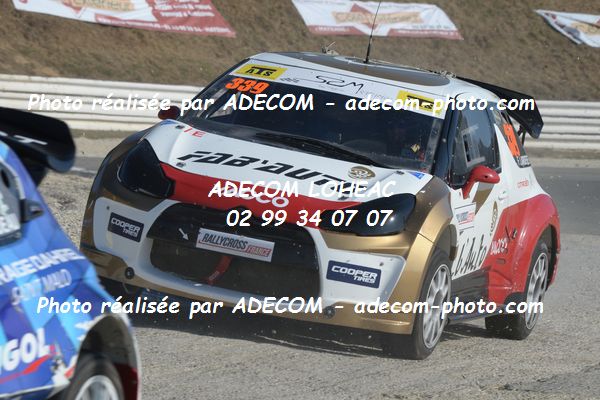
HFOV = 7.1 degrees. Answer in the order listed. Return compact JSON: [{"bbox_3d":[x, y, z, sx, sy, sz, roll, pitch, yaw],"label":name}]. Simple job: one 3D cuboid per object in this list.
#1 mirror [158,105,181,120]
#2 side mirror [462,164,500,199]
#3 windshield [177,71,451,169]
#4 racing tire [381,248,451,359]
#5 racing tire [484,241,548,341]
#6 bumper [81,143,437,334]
[{"bbox_3d":[-0.714,-0.474,26.575,0.170,0.160,0.120,11,4,15],"label":"mirror"},{"bbox_3d":[1.011,-0.095,27.000,0.190,0.195,0.125,11,4,15],"label":"side mirror"},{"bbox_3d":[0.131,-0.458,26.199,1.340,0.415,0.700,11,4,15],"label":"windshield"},{"bbox_3d":[0.600,0.534,25.496,0.230,0.630,0.630,11,4,15],"label":"racing tire"},{"bbox_3d":[1.248,0.501,27.869,0.230,0.630,0.630,11,4,15],"label":"racing tire"},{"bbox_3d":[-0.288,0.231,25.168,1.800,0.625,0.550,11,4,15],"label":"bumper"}]

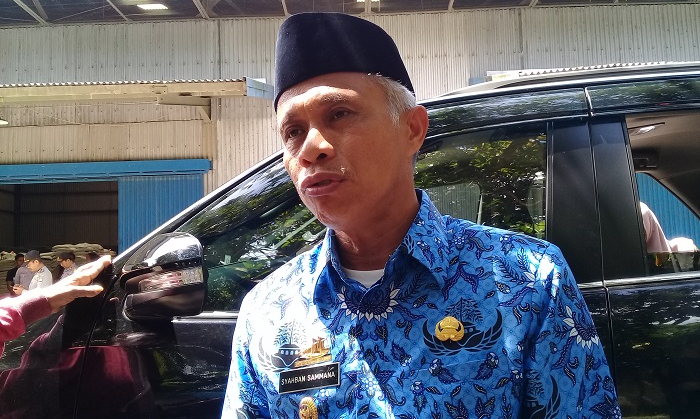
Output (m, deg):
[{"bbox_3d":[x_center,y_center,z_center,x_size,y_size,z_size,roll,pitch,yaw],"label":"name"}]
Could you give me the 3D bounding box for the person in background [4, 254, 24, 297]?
[{"bbox_3d":[-4.816,1.483,9.064,0.500,1.670,0.320,0,-6,-18],"label":"person in background"}]

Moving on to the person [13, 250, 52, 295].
[{"bbox_3d":[-3.764,1.294,7.463,0.460,1.660,0.480,1,-6,-23],"label":"person"}]

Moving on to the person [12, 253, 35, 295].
[{"bbox_3d":[-4.156,1.362,8.064,0.500,1.670,0.340,-3,-6,12],"label":"person"}]

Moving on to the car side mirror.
[{"bbox_3d":[-0.422,0.152,1.420,0.220,0.200,0.130,-5,-7,30],"label":"car side mirror"}]

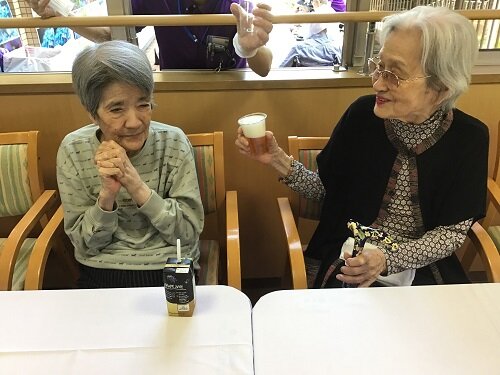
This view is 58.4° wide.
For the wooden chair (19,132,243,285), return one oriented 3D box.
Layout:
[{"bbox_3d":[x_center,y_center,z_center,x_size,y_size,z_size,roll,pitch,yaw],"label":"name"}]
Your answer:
[{"bbox_3d":[-0.302,0.278,1.474,0.560,0.810,0.570,-2,24,-2],"label":"wooden chair"}]

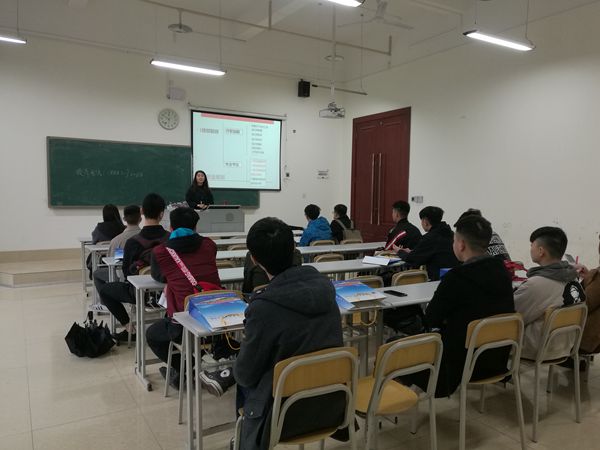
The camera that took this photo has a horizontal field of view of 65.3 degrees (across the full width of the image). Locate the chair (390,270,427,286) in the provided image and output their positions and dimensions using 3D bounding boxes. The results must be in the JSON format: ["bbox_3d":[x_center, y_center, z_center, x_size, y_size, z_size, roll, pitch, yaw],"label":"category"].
[{"bbox_3d":[0.800,0.771,4.111,0.460,0.790,0.480,-2,5,-31],"label":"chair"}]

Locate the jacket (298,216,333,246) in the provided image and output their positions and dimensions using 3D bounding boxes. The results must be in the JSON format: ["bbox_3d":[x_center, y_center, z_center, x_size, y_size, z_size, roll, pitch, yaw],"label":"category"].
[{"bbox_3d":[0.227,0.157,6.109,0.480,0.580,0.380,-2,5,-38],"label":"jacket"}]

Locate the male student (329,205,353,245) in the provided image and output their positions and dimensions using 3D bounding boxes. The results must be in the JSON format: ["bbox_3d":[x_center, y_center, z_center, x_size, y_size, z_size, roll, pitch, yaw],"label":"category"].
[{"bbox_3d":[0.580,0.306,7.124,0.480,1.240,0.680,-3,6,-39],"label":"male student"}]

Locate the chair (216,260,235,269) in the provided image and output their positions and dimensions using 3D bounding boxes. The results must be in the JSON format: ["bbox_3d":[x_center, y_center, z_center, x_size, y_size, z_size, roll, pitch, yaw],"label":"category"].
[{"bbox_3d":[-0.848,0.689,4.297,0.440,0.780,0.490,-1,5,-30],"label":"chair"}]

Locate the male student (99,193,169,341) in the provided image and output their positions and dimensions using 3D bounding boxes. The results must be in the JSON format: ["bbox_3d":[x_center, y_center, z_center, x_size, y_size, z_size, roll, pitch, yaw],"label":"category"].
[{"bbox_3d":[-1.368,0.400,4.086,0.600,1.370,0.750,-1,5,-30],"label":"male student"}]

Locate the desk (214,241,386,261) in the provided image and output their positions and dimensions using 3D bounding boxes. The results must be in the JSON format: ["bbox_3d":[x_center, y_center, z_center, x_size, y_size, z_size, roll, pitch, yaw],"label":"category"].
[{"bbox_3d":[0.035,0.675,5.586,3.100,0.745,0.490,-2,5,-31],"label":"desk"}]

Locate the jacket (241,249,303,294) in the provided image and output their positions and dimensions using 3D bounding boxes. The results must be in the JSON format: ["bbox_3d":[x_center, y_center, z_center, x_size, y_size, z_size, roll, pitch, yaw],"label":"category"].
[{"bbox_3d":[-0.208,0.432,3.461,0.520,0.630,0.450,-2,5,-31],"label":"jacket"}]

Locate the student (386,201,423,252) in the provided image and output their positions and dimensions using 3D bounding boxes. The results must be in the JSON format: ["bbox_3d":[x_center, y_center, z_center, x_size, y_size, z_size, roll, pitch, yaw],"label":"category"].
[{"bbox_3d":[1.101,0.390,5.704,0.520,1.330,0.750,-2,5,-39],"label":"student"}]

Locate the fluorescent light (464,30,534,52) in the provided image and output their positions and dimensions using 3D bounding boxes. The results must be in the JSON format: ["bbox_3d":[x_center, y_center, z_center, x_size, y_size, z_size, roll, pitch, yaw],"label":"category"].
[{"bbox_3d":[2.485,-2.286,5.785,1.240,0.080,0.170,-1,5,-30],"label":"fluorescent light"}]

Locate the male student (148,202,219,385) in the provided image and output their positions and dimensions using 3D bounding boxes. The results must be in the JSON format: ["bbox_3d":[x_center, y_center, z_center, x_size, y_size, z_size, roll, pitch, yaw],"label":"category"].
[{"bbox_3d":[-0.843,0.542,3.261,0.530,1.320,0.800,-2,5,-31],"label":"male student"}]

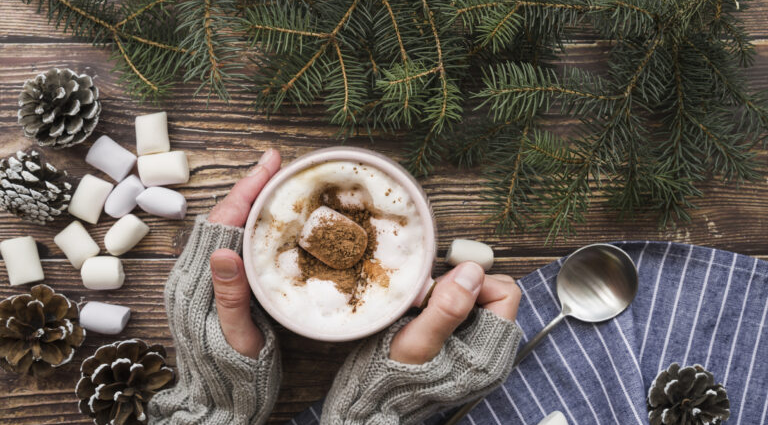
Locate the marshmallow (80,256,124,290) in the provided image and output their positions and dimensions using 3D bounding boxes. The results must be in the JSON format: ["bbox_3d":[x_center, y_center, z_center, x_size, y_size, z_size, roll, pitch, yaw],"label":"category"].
[{"bbox_3d":[-0.187,0.041,0.540,0.027,0.021,0.022,2,90,0],"label":"marshmallow"}]

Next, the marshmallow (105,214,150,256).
[{"bbox_3d":[-0.171,0.015,0.540,0.029,0.021,0.019,-41,90,0],"label":"marshmallow"}]

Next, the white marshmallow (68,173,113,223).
[{"bbox_3d":[-0.194,-0.009,0.539,0.021,0.021,0.028,27,90,0],"label":"white marshmallow"}]

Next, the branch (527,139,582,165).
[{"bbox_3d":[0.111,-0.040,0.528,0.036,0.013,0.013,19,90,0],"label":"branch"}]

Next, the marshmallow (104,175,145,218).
[{"bbox_3d":[-0.172,-0.011,0.540,0.017,0.020,0.027,43,90,0],"label":"marshmallow"}]

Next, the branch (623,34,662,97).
[{"bbox_3d":[0.167,-0.095,0.525,0.013,0.014,0.042,28,90,0],"label":"branch"}]

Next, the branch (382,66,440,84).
[{"bbox_3d":[0.018,-0.087,0.518,0.038,0.012,0.011,-17,90,0],"label":"branch"}]

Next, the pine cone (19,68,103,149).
[{"bbox_3d":[-0.212,-0.068,0.530,0.050,0.040,0.050,0,90,0],"label":"pine cone"}]

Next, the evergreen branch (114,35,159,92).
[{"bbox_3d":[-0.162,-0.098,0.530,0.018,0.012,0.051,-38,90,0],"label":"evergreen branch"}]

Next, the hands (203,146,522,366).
[{"bbox_3d":[-0.013,0.027,0.497,0.195,0.080,0.135,0,90,0],"label":"hands"}]

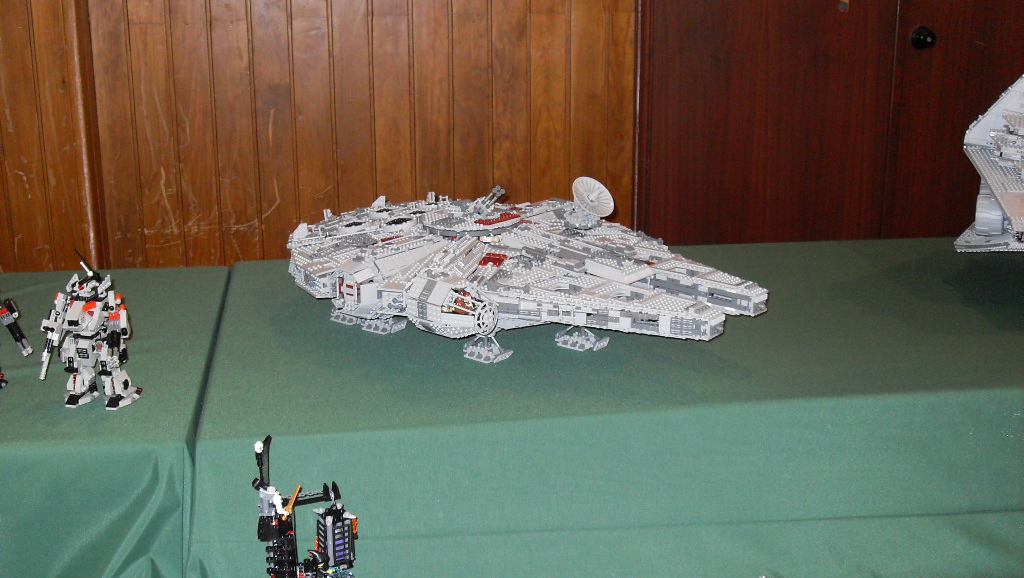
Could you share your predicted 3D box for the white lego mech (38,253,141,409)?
[{"bbox_3d":[-0.564,0.055,1.666,0.112,0.203,0.080,3,16,16],"label":"white lego mech"}]

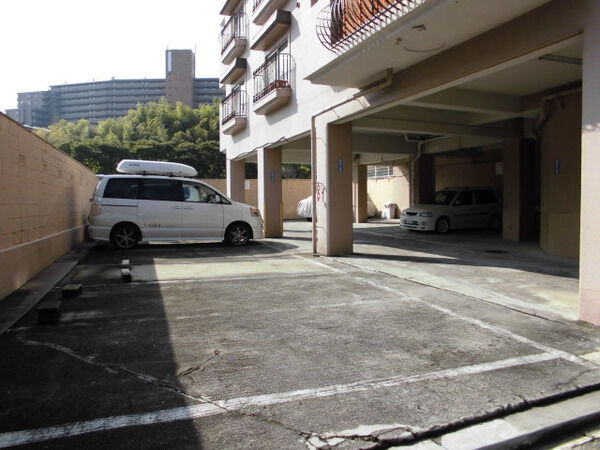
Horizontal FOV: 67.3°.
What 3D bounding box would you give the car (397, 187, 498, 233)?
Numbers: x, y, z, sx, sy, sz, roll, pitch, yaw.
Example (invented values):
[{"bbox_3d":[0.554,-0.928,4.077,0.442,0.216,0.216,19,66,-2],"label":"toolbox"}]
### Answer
[{"bbox_3d":[5.302,-0.536,15.849,3.800,1.500,1.660,-2,3,-27],"label":"car"}]

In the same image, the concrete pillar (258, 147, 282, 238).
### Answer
[{"bbox_3d":[-0.942,-1.017,14.582,0.610,2.808,0.620,-1,3,-22],"label":"concrete pillar"}]

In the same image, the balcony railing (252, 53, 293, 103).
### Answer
[{"bbox_3d":[-0.829,-4.094,12.782,0.403,0.889,2.180,-1,3,-22],"label":"balcony railing"}]

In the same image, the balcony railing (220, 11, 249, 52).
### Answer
[{"bbox_3d":[-2.432,-6.959,16.565,0.427,0.830,2.097,-1,3,-22],"label":"balcony railing"}]

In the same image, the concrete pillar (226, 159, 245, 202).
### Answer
[{"bbox_3d":[-2.657,-1.252,18.803,0.600,2.761,0.620,-1,3,-22],"label":"concrete pillar"}]

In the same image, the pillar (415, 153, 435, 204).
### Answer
[{"bbox_3d":[4.532,-1.188,16.752,0.660,2.702,0.550,-1,3,-22],"label":"pillar"}]

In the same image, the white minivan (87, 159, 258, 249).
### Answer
[{"bbox_3d":[-3.228,-0.559,12.346,4.620,2.200,1.720,-1,3,-20],"label":"white minivan"}]

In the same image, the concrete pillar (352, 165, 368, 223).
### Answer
[{"bbox_3d":[2.840,-1.423,20.956,0.490,2.654,0.500,-1,3,-22],"label":"concrete pillar"}]

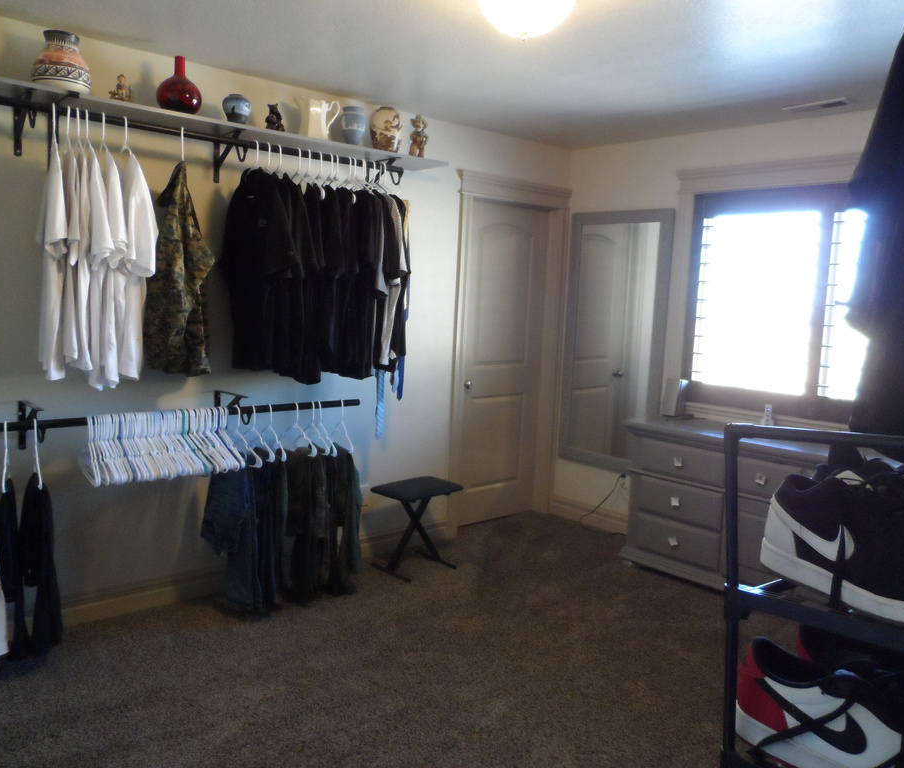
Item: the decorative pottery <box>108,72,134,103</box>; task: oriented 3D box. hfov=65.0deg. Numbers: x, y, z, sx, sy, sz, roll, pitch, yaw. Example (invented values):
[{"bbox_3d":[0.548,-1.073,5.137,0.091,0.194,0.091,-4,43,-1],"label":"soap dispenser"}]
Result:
[{"bbox_3d":[-1.283,-1.138,2.756,0.097,0.126,0.065,-3,9,-33],"label":"decorative pottery"}]

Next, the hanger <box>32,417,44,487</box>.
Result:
[{"bbox_3d":[-1.546,0.248,2.647,0.012,0.240,0.420,-3,9,-32],"label":"hanger"}]

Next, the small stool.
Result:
[{"bbox_3d":[-0.196,0.774,3.836,0.300,0.460,0.420,9,10,43],"label":"small stool"}]

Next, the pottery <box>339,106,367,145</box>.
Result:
[{"bbox_3d":[-0.484,-1.242,3.480,0.118,0.204,0.118,2,8,0],"label":"pottery"}]

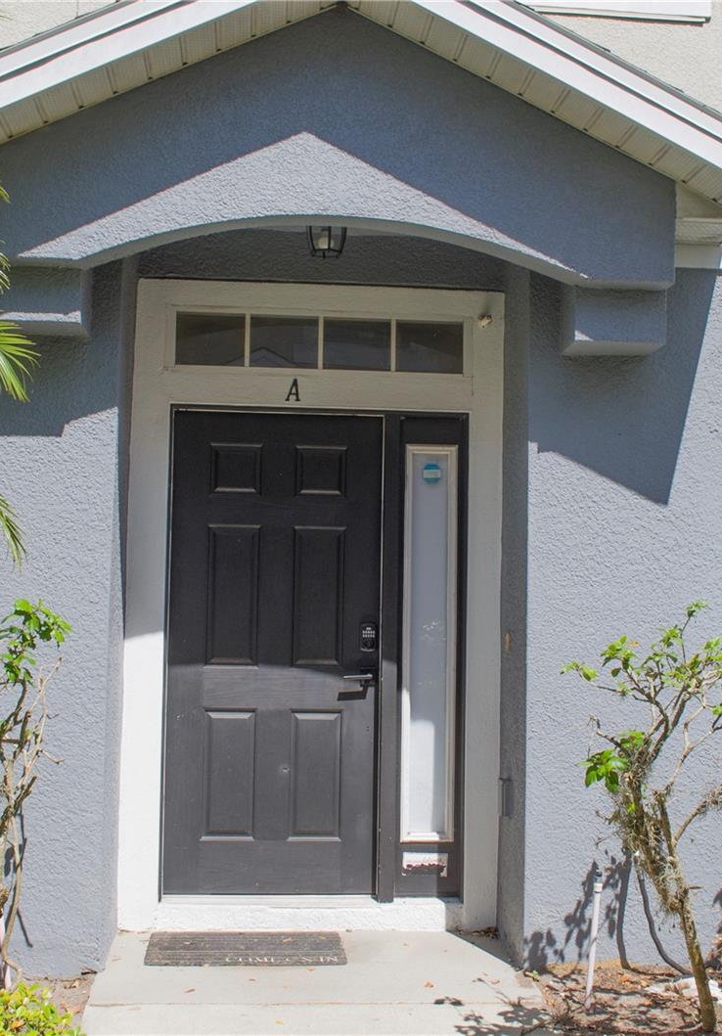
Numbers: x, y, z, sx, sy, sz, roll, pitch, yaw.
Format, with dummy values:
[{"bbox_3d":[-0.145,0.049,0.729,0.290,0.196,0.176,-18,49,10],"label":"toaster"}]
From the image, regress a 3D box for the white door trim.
[{"bbox_3d":[-0.186,0.353,5.522,1.570,2.700,0.150,2,-4,-4],"label":"white door trim"}]

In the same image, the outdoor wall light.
[{"bbox_3d":[-0.134,-1.137,5.176,0.170,0.230,0.170,2,-4,-4],"label":"outdoor wall light"}]

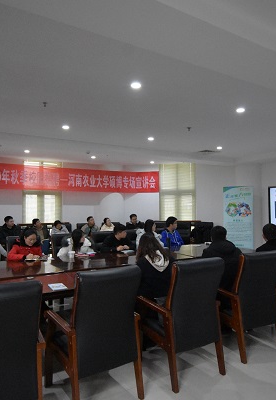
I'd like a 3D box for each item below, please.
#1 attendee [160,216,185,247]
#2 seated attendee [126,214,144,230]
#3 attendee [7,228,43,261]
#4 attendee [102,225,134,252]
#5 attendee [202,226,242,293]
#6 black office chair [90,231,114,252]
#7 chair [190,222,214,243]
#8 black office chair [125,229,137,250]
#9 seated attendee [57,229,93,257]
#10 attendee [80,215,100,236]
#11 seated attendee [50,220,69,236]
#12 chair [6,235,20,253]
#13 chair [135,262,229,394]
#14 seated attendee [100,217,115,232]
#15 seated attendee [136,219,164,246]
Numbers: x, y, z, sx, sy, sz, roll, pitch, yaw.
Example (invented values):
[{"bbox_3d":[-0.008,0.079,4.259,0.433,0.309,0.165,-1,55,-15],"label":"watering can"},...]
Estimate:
[{"bbox_3d":[0.700,0.974,5.983,0.500,1.280,0.750,0,-1,-25],"label":"attendee"},{"bbox_3d":[-0.057,1.000,7.200,0.540,1.340,0.750,0,-1,-27],"label":"seated attendee"},{"bbox_3d":[-1.603,0.992,4.493,0.540,1.200,0.780,1,-1,-30],"label":"attendee"},{"bbox_3d":[-0.329,0.990,5.330,0.550,1.240,0.780,1,-1,-36],"label":"attendee"},{"bbox_3d":[0.960,0.936,3.733,0.520,1.270,0.760,0,-1,-14],"label":"attendee"},{"bbox_3d":[-0.408,1.093,5.514,0.600,1.040,0.650,1,-1,-32],"label":"black office chair"},{"bbox_3d":[1.625,1.141,8.100,0.600,1.080,0.640,0,-1,-30],"label":"chair"},{"bbox_3d":[0.170,1.101,5.873,0.600,1.040,0.650,1,-1,-32],"label":"black office chair"},{"bbox_3d":[-0.900,0.984,4.432,0.550,1.200,0.750,1,-1,-41],"label":"seated attendee"},{"bbox_3d":[-1.060,1.004,7.082,0.520,1.260,0.750,1,-1,-38],"label":"attendee"},{"bbox_3d":[-1.649,1.047,6.650,0.520,1.240,0.750,0,-1,-25],"label":"seated attendee"},{"bbox_3d":[-1.621,1.076,4.681,0.590,1.040,0.650,1,-1,-32],"label":"chair"},{"bbox_3d":[0.392,1.048,2.939,0.600,1.050,0.630,0,-1,-30],"label":"chair"},{"bbox_3d":[-0.795,1.072,8.370,0.480,1.200,0.780,1,-1,-37],"label":"seated attendee"},{"bbox_3d":[0.256,1.007,6.000,0.720,1.270,0.500,-1,-2,41],"label":"seated attendee"}]

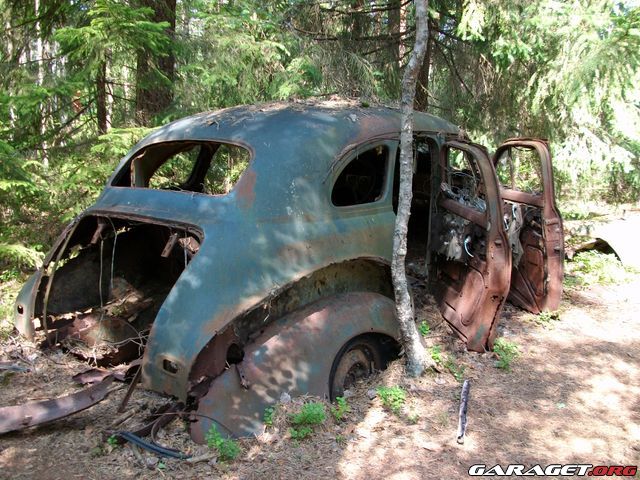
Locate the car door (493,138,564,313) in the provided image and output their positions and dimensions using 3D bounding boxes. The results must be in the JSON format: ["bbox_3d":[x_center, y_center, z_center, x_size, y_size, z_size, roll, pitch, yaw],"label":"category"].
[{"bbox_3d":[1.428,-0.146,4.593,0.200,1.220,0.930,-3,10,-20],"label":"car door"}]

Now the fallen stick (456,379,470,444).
[{"bbox_3d":[0.696,0.793,2.859,0.045,0.040,0.712,2,10,15],"label":"fallen stick"}]

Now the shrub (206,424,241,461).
[{"bbox_3d":[-0.391,0.811,2.409,0.132,0.119,0.130,-2,9,-10],"label":"shrub"}]

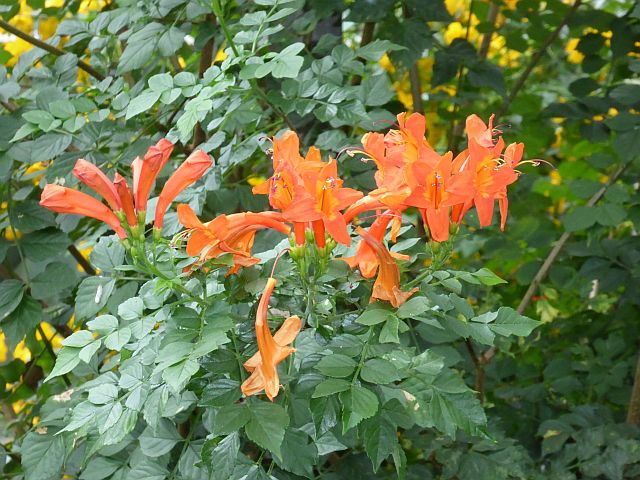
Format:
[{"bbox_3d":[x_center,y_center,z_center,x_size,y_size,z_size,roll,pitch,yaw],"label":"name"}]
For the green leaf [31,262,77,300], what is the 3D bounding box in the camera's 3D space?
[{"bbox_3d":[-0.158,0.025,1.750,0.027,0.022,0.010,-5,-17,-2],"label":"green leaf"}]

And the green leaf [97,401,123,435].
[{"bbox_3d":[-0.119,0.100,1.670,0.014,0.022,0.004,21,-26,18],"label":"green leaf"}]

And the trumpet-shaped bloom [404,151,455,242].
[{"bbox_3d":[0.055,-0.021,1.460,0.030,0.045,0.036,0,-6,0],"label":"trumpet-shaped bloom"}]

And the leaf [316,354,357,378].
[{"bbox_3d":[0.009,0.072,1.690,0.025,0.016,0.005,-2,-33,2],"label":"leaf"}]

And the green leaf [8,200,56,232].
[{"bbox_3d":[-0.151,-0.012,1.550,0.025,0.019,0.004,18,-29,12],"label":"green leaf"}]

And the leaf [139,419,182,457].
[{"bbox_3d":[-0.086,0.107,1.600,0.024,0.021,0.010,0,-20,0],"label":"leaf"}]

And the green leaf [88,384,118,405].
[{"bbox_3d":[-0.116,0.083,1.580,0.018,0.005,0.014,-14,49,-5],"label":"green leaf"}]

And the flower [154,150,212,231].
[{"bbox_3d":[-0.072,-0.026,1.550,0.017,0.049,0.011,35,6,0],"label":"flower"}]

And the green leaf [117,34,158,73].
[{"bbox_3d":[-0.108,-0.111,1.750,0.017,0.030,0.011,38,-15,20],"label":"green leaf"}]

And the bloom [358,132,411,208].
[{"bbox_3d":[0.036,-0.038,1.630,0.033,0.040,0.036,4,7,37],"label":"bloom"}]

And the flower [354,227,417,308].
[{"bbox_3d":[0.036,0.015,1.610,0.031,0.043,0.032,15,3,1],"label":"flower"}]

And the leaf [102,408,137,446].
[{"bbox_3d":[-0.106,0.100,1.570,0.017,0.028,0.007,36,-17,30],"label":"leaf"}]

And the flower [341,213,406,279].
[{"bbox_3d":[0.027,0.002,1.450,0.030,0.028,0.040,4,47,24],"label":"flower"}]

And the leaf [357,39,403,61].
[{"bbox_3d":[0.036,-0.116,1.800,0.028,0.014,0.011,-5,-33,-3],"label":"leaf"}]

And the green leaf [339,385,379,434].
[{"bbox_3d":[0.021,0.097,1.680,0.023,0.032,0.006,8,-30,1],"label":"green leaf"}]

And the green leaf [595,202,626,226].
[{"bbox_3d":[0.172,-0.015,1.750,0.020,0.014,0.004,27,-27,6],"label":"green leaf"}]

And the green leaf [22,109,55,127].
[{"bbox_3d":[-0.147,-0.064,1.550,0.017,0.004,0.014,7,40,-9],"label":"green leaf"}]

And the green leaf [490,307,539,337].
[{"bbox_3d":[0.109,0.046,1.660,0.031,0.021,0.006,9,-35,-1],"label":"green leaf"}]

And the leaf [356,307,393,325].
[{"bbox_3d":[0.030,0.043,1.691,0.021,0.004,0.014,-12,46,-12],"label":"leaf"}]

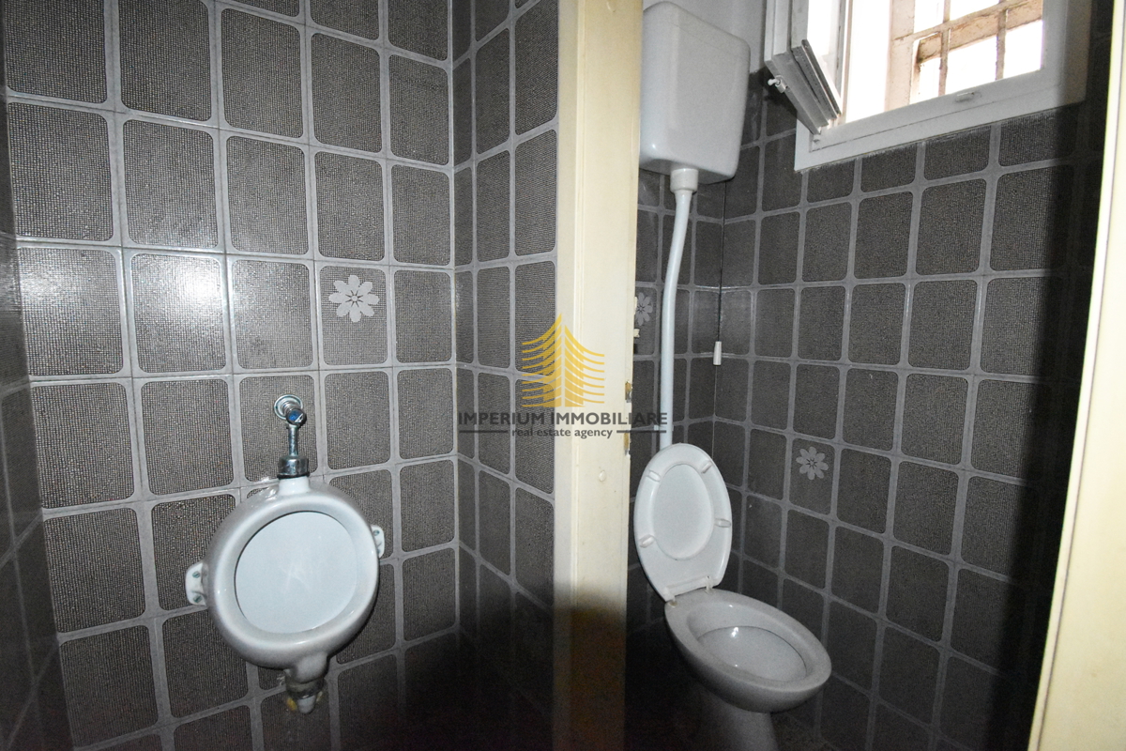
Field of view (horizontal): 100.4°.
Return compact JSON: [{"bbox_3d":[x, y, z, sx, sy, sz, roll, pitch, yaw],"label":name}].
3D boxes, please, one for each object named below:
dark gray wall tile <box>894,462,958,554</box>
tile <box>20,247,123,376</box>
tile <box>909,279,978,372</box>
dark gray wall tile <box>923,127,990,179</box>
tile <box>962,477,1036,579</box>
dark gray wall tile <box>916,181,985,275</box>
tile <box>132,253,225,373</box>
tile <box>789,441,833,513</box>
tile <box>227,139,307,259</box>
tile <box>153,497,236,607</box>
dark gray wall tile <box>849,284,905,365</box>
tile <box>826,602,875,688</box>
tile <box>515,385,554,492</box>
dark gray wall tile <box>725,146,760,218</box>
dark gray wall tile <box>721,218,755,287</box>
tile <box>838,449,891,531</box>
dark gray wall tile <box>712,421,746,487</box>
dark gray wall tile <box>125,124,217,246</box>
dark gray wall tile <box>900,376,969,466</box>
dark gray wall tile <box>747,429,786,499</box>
[{"bbox_3d":[0.913,0.329,1.181,0.010,0.212,0.127,-3,7,-33],"label":"dark gray wall tile"},{"bbox_3d":[-0.781,-0.101,0.751,0.110,0.194,0.010,-3,7,-30],"label":"tile"},{"bbox_3d":[0.866,-0.116,1.069,0.010,0.194,0.114,-4,7,-36],"label":"tile"},{"bbox_3d":[0.874,-0.492,1.043,0.010,0.080,0.116,-3,7,-33],"label":"dark gray wall tile"},{"bbox_3d":[0.940,0.322,1.009,0.010,0.194,0.114,-4,7,-36],"label":"tile"},{"bbox_3d":[0.899,-0.338,1.090,0.012,0.203,0.131,-3,7,-32],"label":"dark gray wall tile"},{"bbox_3d":[-0.702,-0.113,0.866,0.127,0.212,0.010,-3,7,-32],"label":"tile"},{"bbox_3d":[0.740,0.299,1.399,0.012,0.203,0.131,-3,7,-32],"label":"tile"},{"bbox_3d":[-0.573,-0.345,0.916,0.131,0.211,0.010,-3,7,-31],"label":"tile"},{"bbox_3d":[-0.672,0.319,0.867,0.119,0.194,0.010,-3,7,-31],"label":"tile"},{"bbox_3d":[0.794,-0.129,1.192,0.010,0.199,0.121,-3,7,-33],"label":"dark gray wall tile"},{"bbox_3d":[0.827,0.767,1.347,0.010,0.211,0.131,-3,7,-33],"label":"tile"},{"bbox_3d":[-0.053,0.104,0.851,0.010,0.200,0.130,-4,8,-37],"label":"tile"},{"bbox_3d":[0.602,-0.631,1.567,0.010,0.212,0.123,-3,7,-33],"label":"dark gray wall tile"},{"bbox_3d":[0.566,-0.397,1.522,0.010,0.202,0.122,-3,7,-33],"label":"dark gray wall tile"},{"bbox_3d":[0.789,0.303,1.236,0.010,0.201,0.120,-3,7,-33],"label":"tile"},{"bbox_3d":[0.547,0.260,1.545,0.010,0.194,0.122,-4,7,-36],"label":"dark gray wall tile"},{"bbox_3d":[-0.663,-0.320,0.797,0.120,0.194,0.010,-3,7,-30],"label":"dark gray wall tile"},{"bbox_3d":[0.915,0.102,1.157,0.010,0.212,0.127,-3,7,-33],"label":"dark gray wall tile"},{"bbox_3d":[0.662,0.284,1.520,0.012,0.203,0.131,-3,7,-32],"label":"dark gray wall tile"}]

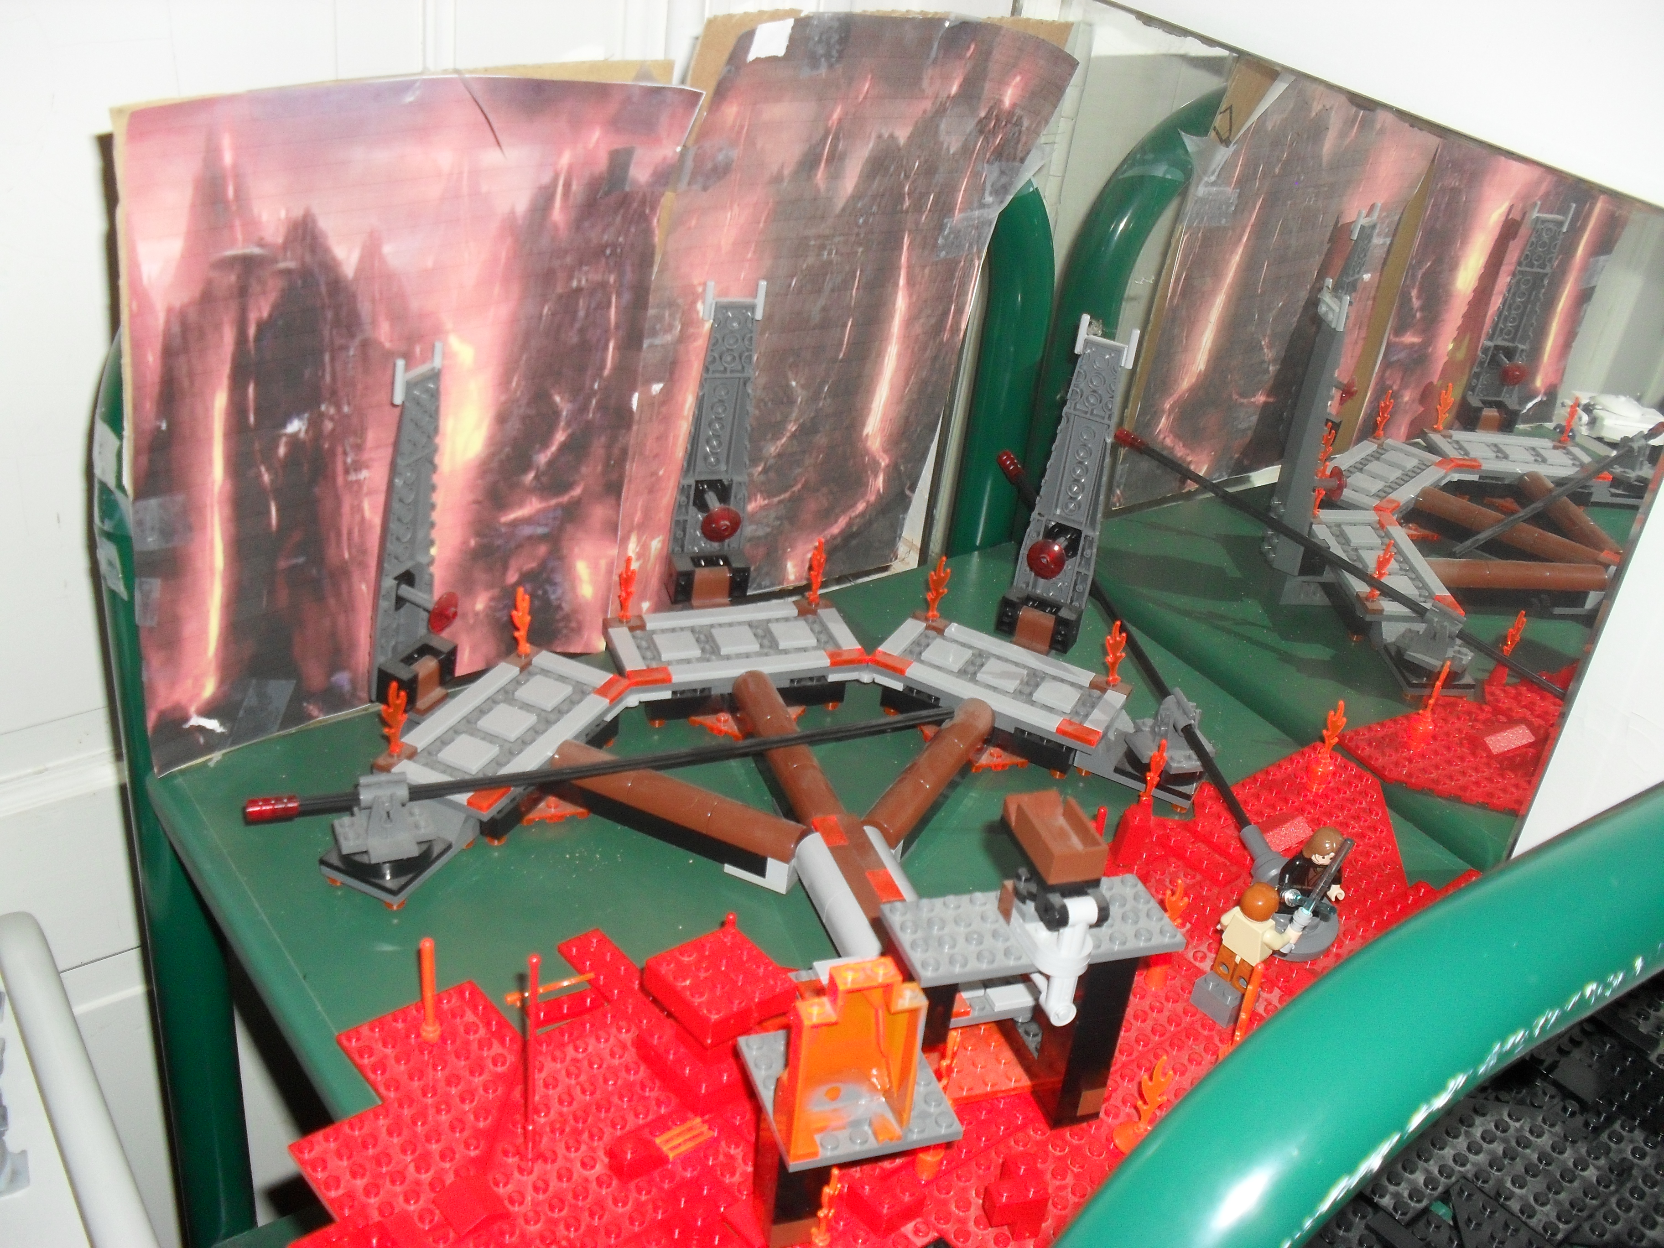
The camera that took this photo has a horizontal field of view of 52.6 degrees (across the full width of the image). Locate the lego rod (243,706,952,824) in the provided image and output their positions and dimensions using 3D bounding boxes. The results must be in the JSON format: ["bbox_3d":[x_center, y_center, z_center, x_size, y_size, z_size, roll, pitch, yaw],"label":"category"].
[{"bbox_3d":[-0.068,0.047,0.589,0.263,0.009,0.009,-6,33,-29],"label":"lego rod"}]

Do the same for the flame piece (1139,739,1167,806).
[{"bbox_3d":[0.121,0.055,0.628,0.005,0.029,0.011,-3,33,-18],"label":"flame piece"}]

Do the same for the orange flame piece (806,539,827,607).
[{"bbox_3d":[-0.006,-0.021,0.699,0.005,0.029,0.011,-9,35,-25],"label":"orange flame piece"}]

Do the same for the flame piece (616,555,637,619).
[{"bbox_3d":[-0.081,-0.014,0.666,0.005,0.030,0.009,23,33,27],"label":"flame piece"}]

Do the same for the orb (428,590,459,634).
[{"bbox_3d":[-0.138,-0.004,0.597,0.005,0.016,0.016,32,34,8],"label":"orb"}]

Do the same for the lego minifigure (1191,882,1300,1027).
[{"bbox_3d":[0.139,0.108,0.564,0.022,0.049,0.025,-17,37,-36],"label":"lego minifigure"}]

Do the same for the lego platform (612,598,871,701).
[{"bbox_3d":[-0.039,0.010,0.673,0.096,0.009,0.048,-5,31,-20],"label":"lego platform"}]

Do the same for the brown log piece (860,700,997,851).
[{"bbox_3d":[0.036,0.054,0.625,0.016,0.010,0.096,20,33,19],"label":"brown log piece"}]

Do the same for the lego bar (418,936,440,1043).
[{"bbox_3d":[-0.122,0.111,0.512,0.006,0.040,0.006,5,29,-3],"label":"lego bar"}]

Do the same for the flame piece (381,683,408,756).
[{"bbox_3d":[-0.151,0.033,0.578,0.011,0.029,0.005,-17,39,-35],"label":"flame piece"}]

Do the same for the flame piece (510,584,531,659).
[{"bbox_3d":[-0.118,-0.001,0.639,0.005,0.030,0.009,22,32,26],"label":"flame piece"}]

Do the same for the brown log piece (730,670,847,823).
[{"bbox_3d":[-0.015,0.046,0.617,0.016,0.013,0.094,-5,31,-20],"label":"brown log piece"}]

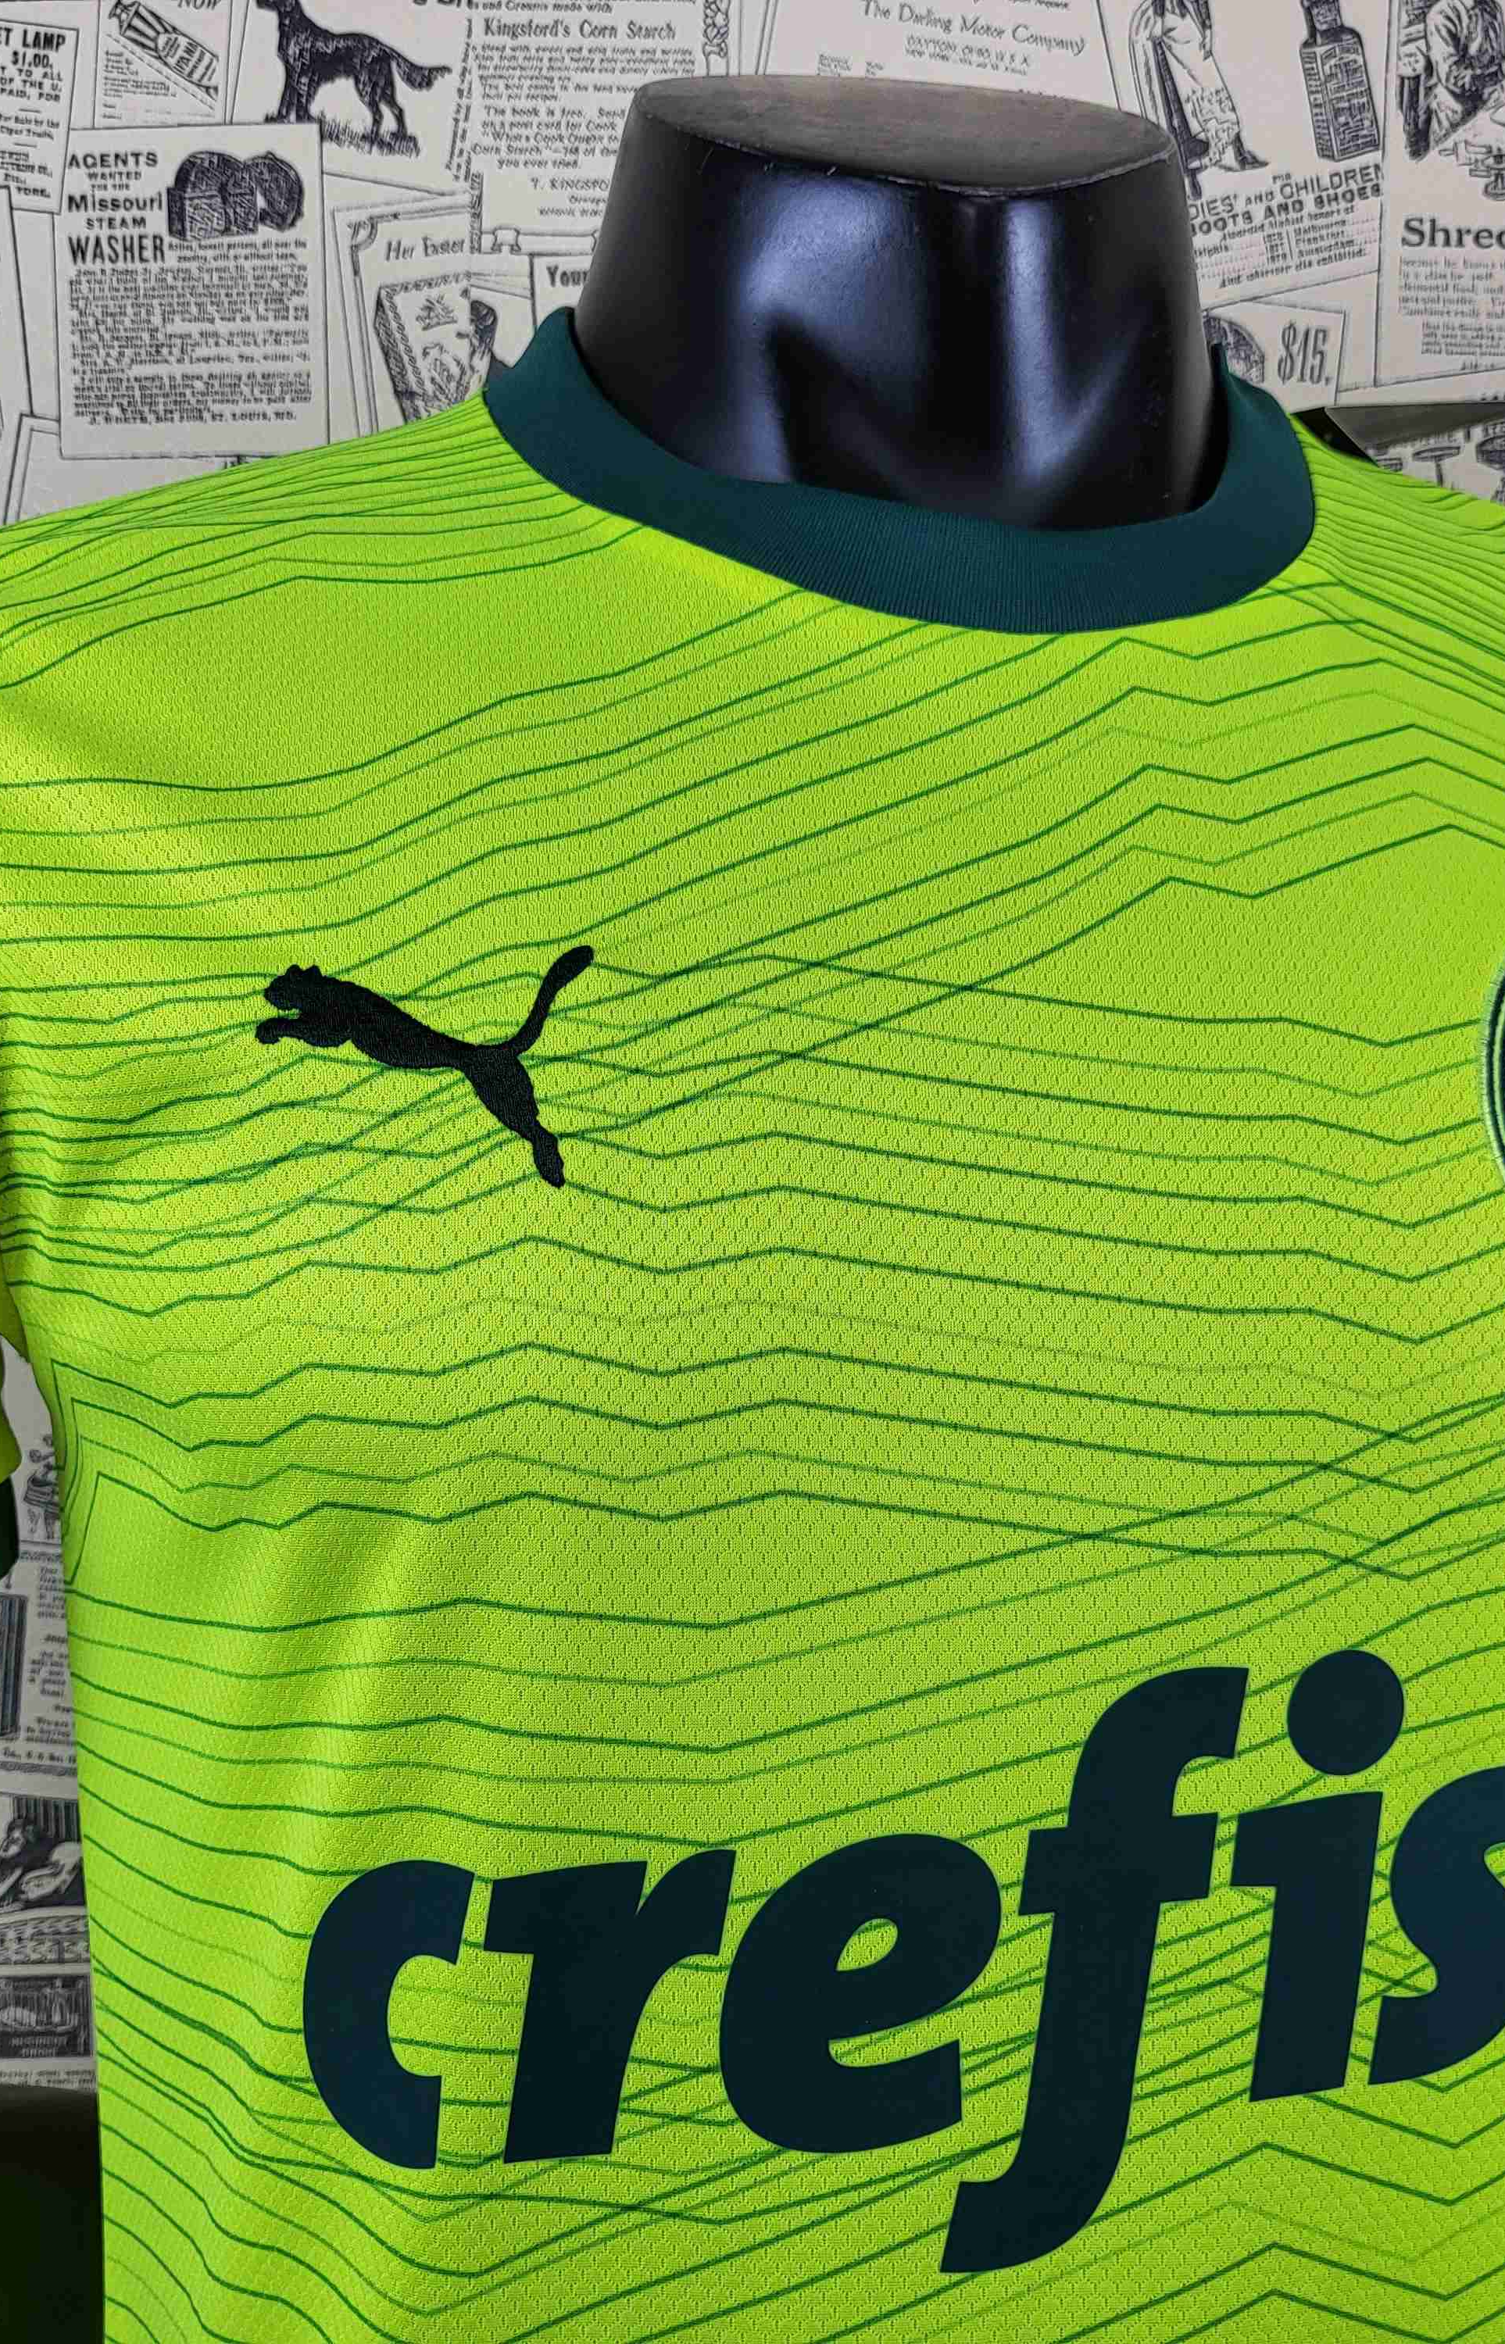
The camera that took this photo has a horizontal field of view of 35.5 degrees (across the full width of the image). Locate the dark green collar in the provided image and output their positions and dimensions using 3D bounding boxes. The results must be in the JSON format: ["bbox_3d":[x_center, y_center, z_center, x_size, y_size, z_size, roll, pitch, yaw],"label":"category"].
[{"bbox_3d":[0.032,-0.149,0.485,0.172,0.097,0.150,1,5,-14],"label":"dark green collar"}]

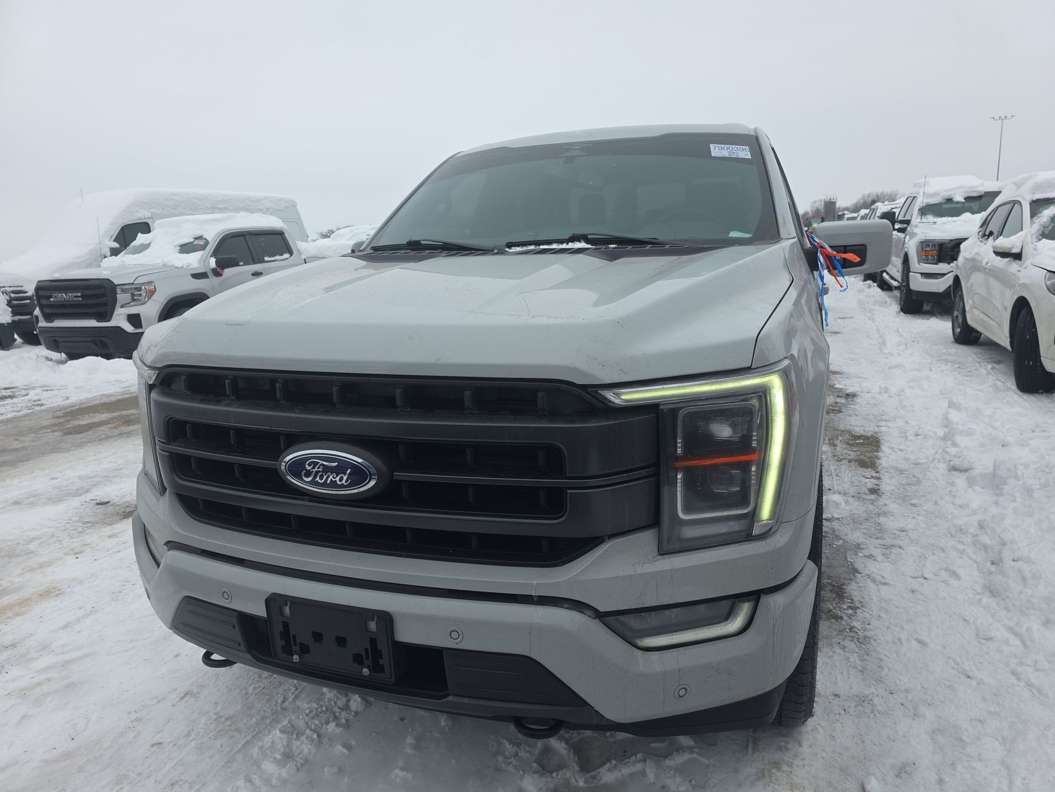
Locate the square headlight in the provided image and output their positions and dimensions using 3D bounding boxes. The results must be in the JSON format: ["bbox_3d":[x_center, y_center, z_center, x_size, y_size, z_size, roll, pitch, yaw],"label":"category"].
[{"bbox_3d":[0.360,0.120,1.465,0.360,0.395,0.280,0,12,9],"label":"square headlight"}]

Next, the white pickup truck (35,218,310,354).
[{"bbox_3d":[-4.984,-1.791,11.398,2.060,2.000,5.870,1,12,12],"label":"white pickup truck"}]

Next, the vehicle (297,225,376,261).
[{"bbox_3d":[-4.116,-3.249,18.000,2.000,1.950,5.400,1,12,12],"label":"vehicle"}]

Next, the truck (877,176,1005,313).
[{"bbox_3d":[7.677,-2.663,12.619,2.050,2.030,5.890,3,13,21],"label":"truck"}]

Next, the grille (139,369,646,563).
[{"bbox_3d":[-0.389,0.146,1.543,1.333,0.384,0.192,3,13,21],"label":"grille"}]

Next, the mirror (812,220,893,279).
[{"bbox_3d":[1.202,-0.541,2.595,0.273,0.207,0.202,3,13,21],"label":"mirror"}]

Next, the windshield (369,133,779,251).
[{"bbox_3d":[0.167,-0.850,2.909,1.666,0.172,1.030,3,44,21],"label":"windshield"}]

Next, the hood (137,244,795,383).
[{"bbox_3d":[-0.180,-0.293,2.049,1.737,0.258,1.343,3,13,21],"label":"hood"}]

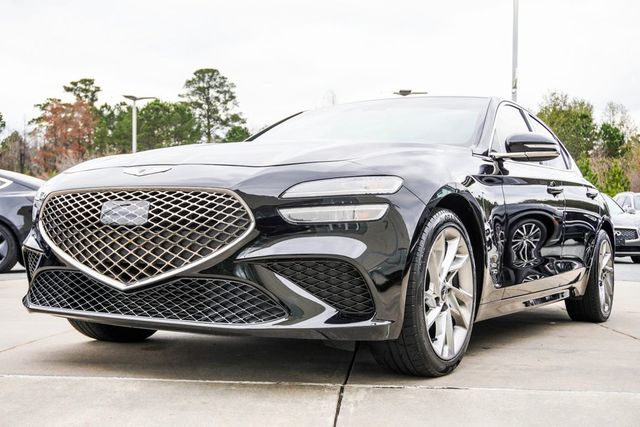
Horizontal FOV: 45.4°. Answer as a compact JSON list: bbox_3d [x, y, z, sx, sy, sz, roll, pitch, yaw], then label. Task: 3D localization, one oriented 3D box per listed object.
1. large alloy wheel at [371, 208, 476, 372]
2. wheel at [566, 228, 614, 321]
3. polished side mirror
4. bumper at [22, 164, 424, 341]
[{"bbox_3d":[0.419,0.311,3.028,0.234,0.660,0.660,0,-3,32],"label":"large alloy wheel"},{"bbox_3d":[1.908,0.438,5.437,0.260,0.660,0.660,0,-3,32],"label":"wheel"},{"bbox_3d":[1.014,-0.321,3.736,0.255,0.145,0.210,0,-3,31],"label":"polished side mirror"},{"bbox_3d":[-0.533,0.133,3.005,1.820,0.610,0.650,0,-3,31],"label":"bumper"}]

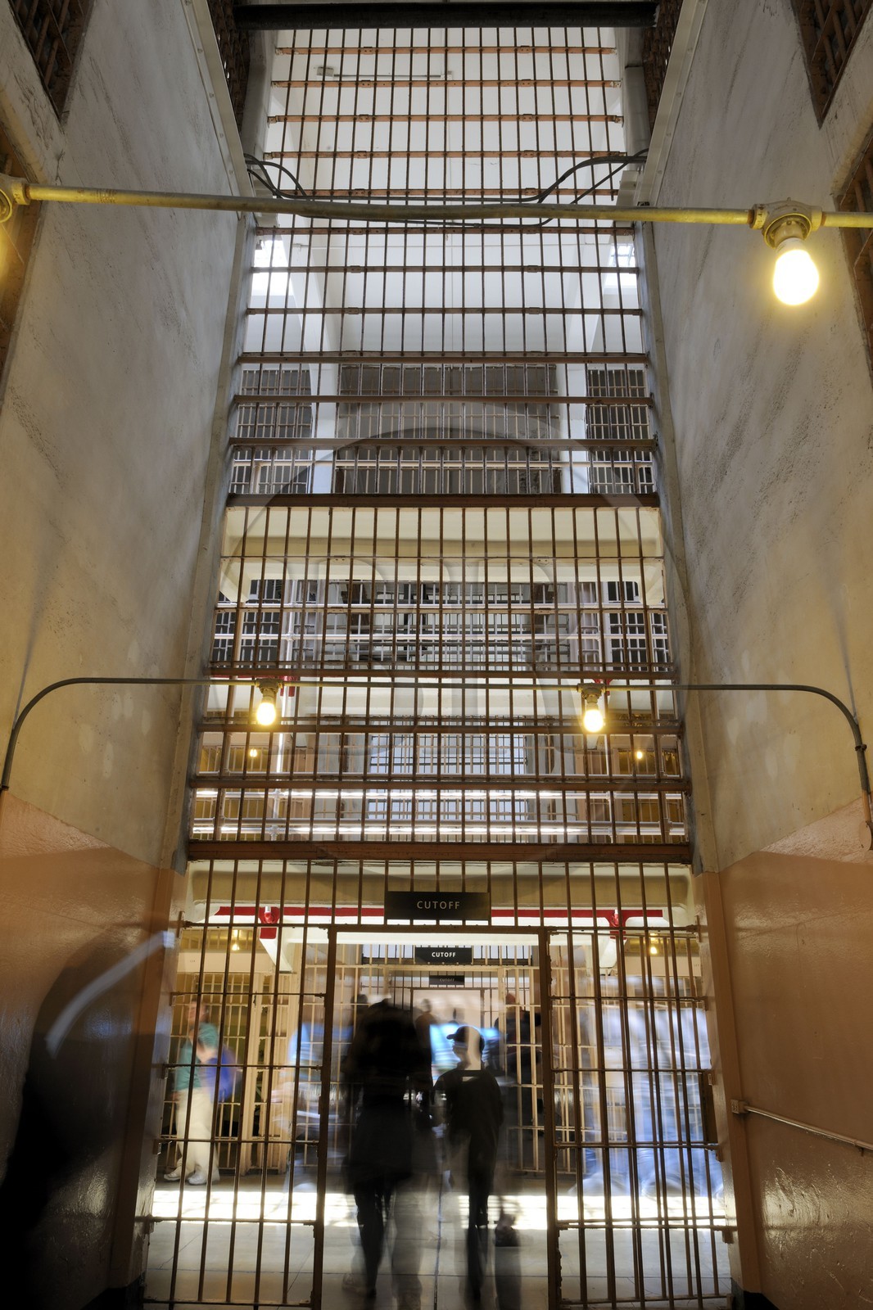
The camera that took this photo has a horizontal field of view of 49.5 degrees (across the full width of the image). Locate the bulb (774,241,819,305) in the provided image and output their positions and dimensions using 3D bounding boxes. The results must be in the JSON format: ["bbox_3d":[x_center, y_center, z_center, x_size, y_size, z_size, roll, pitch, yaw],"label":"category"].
[{"bbox_3d":[0.585,-0.628,1.548,0.068,0.116,0.068,0,-22,1],"label":"bulb"}]

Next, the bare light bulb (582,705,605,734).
[{"bbox_3d":[0.630,0.253,3.795,0.070,0.115,0.070,0,-21,1],"label":"bare light bulb"}]

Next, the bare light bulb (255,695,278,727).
[{"bbox_3d":[-0.684,0.228,3.811,0.070,0.115,0.070,0,-21,1],"label":"bare light bulb"}]

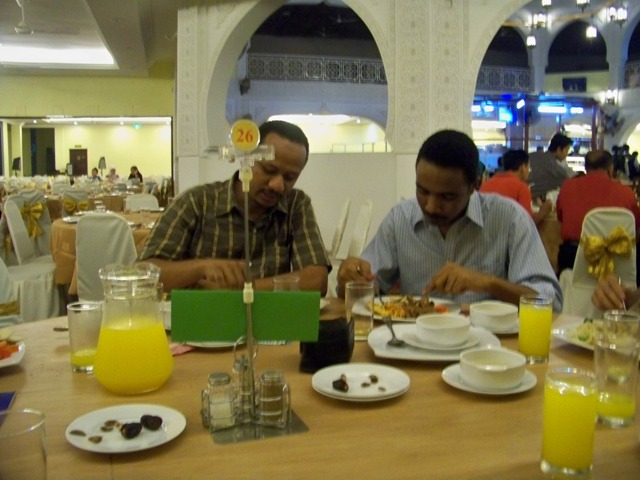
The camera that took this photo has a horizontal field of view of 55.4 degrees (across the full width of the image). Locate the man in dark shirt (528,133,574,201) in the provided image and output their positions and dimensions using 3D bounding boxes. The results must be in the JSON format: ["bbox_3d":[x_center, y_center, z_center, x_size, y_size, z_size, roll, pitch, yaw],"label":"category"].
[{"bbox_3d":[1.786,-0.150,4.918,0.600,1.420,0.520,-5,9,-37],"label":"man in dark shirt"}]

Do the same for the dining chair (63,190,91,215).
[{"bbox_3d":[-3.046,-0.212,7.631,0.440,0.890,0.520,-1,7,-11],"label":"dining chair"}]

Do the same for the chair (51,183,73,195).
[{"bbox_3d":[-4.159,-0.480,9.815,0.440,0.890,0.520,-3,8,-25],"label":"chair"}]

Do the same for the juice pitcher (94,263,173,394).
[{"bbox_3d":[-0.333,0.157,1.100,0.132,0.205,0.135,2,7,11],"label":"juice pitcher"}]

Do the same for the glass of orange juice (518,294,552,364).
[{"bbox_3d":[0.446,0.190,1.268,0.065,0.130,0.065,1,7,0],"label":"glass of orange juice"}]

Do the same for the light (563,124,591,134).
[{"bbox_3d":[8.019,-3.441,19.000,0.900,0.250,0.600,0,7,0],"label":"light"}]

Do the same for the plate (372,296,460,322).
[{"bbox_3d":[0.226,0.180,1.556,0.280,0.027,0.275,0,7,0],"label":"plate"}]

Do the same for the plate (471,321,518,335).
[{"bbox_3d":[0.437,0.215,1.524,0.166,0.020,0.166,1,7,0],"label":"plate"}]

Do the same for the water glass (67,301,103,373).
[{"bbox_3d":[-0.452,0.188,1.171,0.069,0.122,0.069,0,7,0],"label":"water glass"}]

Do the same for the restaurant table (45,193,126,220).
[{"bbox_3d":[-3.275,-0.269,8.632,1.500,0.750,1.500,0,7,0],"label":"restaurant table"}]

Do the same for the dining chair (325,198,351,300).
[{"bbox_3d":[-0.030,0.114,4.900,0.540,0.900,0.440,-1,7,-6],"label":"dining chair"}]

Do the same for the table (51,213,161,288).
[{"bbox_3d":[-1.220,0.227,4.495,1.540,0.750,1.540,1,7,0],"label":"table"}]

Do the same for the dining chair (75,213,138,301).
[{"bbox_3d":[-1.150,0.273,3.488,0.420,0.885,0.520,0,7,3],"label":"dining chair"}]

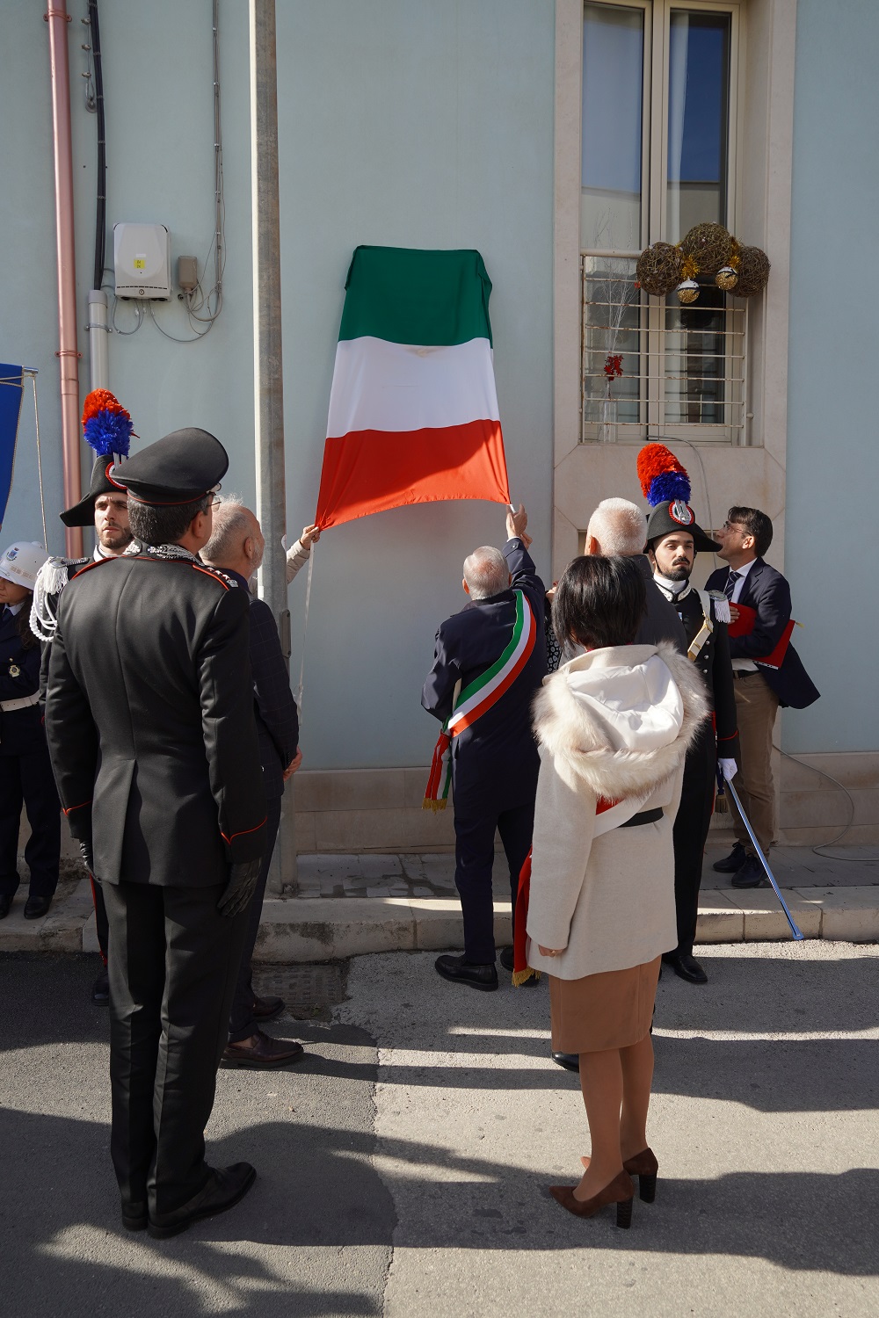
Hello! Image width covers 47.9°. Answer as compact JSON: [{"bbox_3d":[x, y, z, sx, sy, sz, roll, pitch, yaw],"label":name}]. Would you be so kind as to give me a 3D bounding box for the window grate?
[{"bbox_3d":[1.221,-1.693,5.373,0.960,1.020,0.060,-1,4,-8],"label":"window grate"}]

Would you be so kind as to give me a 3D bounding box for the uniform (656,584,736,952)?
[{"bbox_3d":[0.945,0.444,3.959,0.540,1.520,0.330,-1,5,-17],"label":"uniform"}]

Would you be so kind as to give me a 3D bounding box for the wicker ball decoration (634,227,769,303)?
[{"bbox_3d":[1.397,-2.091,5.247,0.700,0.410,0.270,-1,4,-8],"label":"wicker ball decoration"}]

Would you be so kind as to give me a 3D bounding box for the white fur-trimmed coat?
[{"bbox_3d":[0.441,0.381,2.444,0.460,0.810,0.360,-3,5,-34],"label":"white fur-trimmed coat"}]

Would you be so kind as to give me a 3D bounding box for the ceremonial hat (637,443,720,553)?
[{"bbox_3d":[0.938,-0.634,3.914,0.400,0.440,0.250,-1,4,-11],"label":"ceremonial hat"}]

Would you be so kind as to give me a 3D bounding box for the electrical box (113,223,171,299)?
[{"bbox_3d":[-1.393,-1.857,4.649,0.250,0.328,0.095,-1,4,-9],"label":"electrical box"}]

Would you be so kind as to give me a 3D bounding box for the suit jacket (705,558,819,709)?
[{"bbox_3d":[1.566,-0.123,4.800,0.400,0.710,0.470,-4,6,-42],"label":"suit jacket"}]

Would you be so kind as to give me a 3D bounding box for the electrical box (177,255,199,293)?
[{"bbox_3d":[-1.192,-1.822,4.702,0.085,0.158,0.060,-1,4,-9],"label":"electrical box"}]

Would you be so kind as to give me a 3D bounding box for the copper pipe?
[{"bbox_3d":[-1.729,-1.052,4.645,0.090,4.034,0.090,-1,4,-9],"label":"copper pipe"}]

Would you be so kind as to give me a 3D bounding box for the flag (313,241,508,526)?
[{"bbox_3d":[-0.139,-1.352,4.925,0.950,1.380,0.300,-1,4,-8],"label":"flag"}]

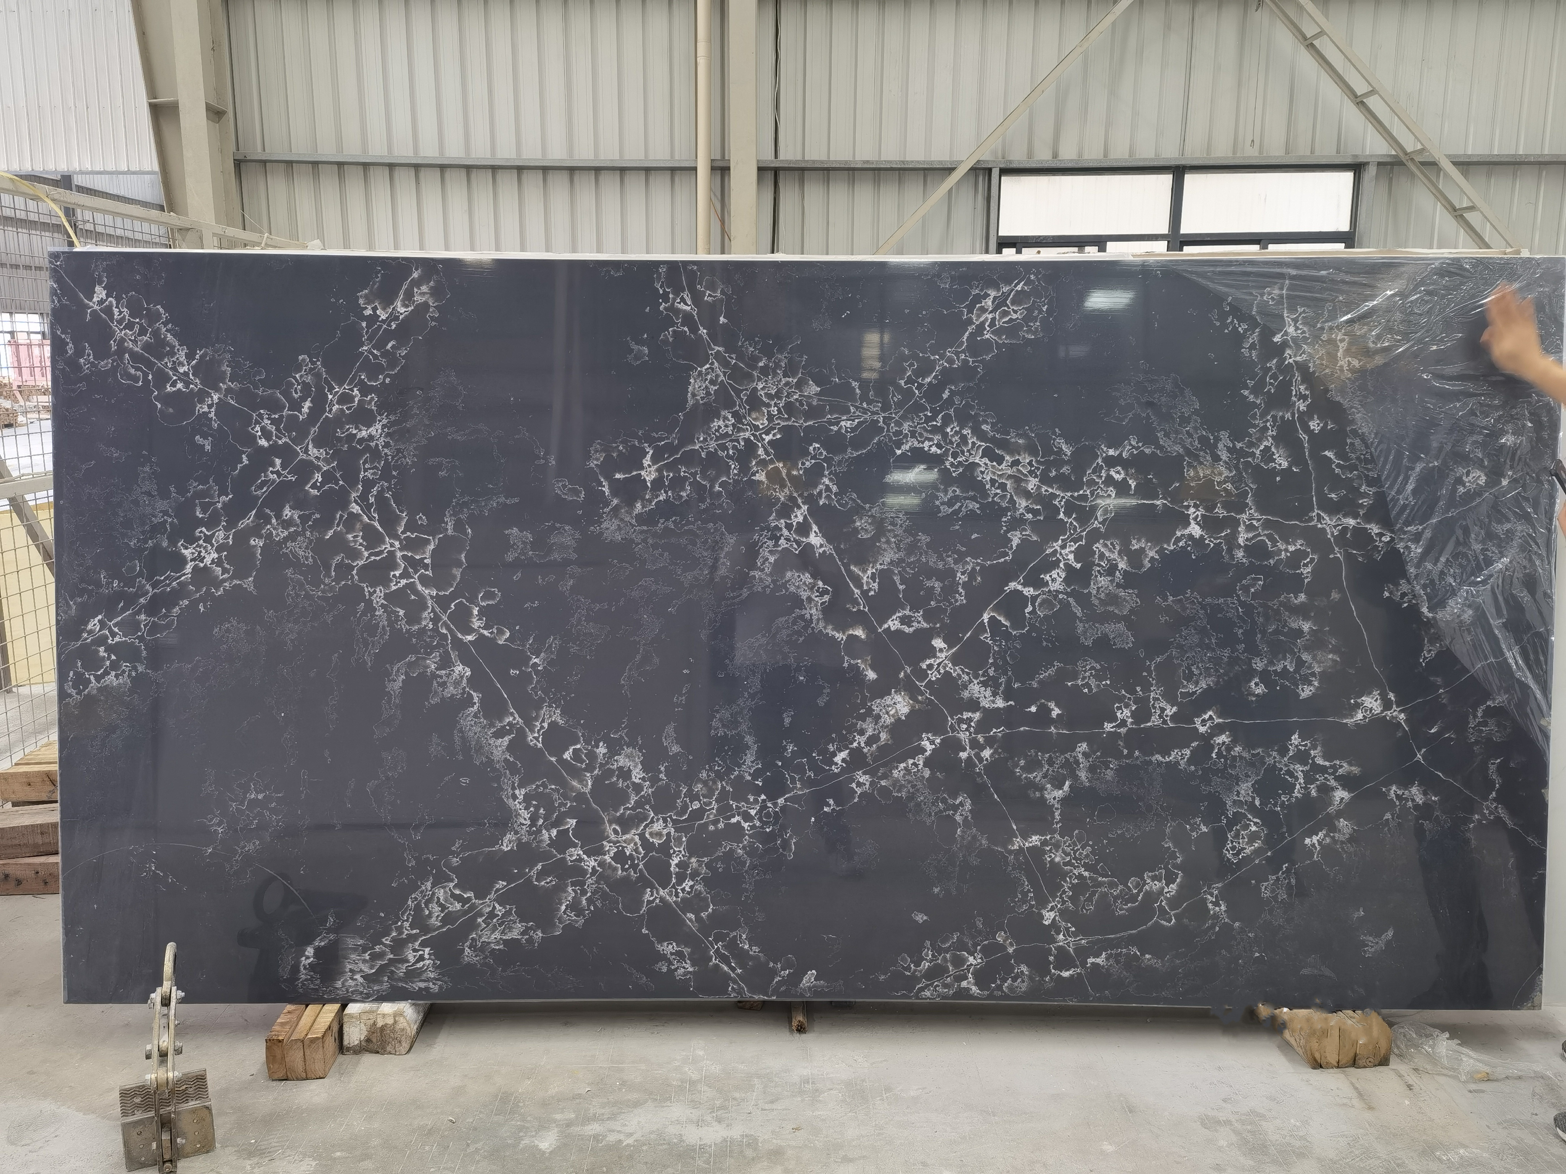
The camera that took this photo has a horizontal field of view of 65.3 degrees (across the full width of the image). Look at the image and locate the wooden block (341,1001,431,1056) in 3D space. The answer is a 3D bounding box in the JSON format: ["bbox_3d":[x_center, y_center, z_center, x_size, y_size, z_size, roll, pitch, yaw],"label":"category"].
[{"bbox_3d":[-0.881,0.933,2.781,0.142,0.095,0.330,0,9,-3],"label":"wooden block"}]

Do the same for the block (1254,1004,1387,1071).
[{"bbox_3d":[1.203,0.952,2.778,0.172,0.088,0.370,0,9,-3],"label":"block"}]

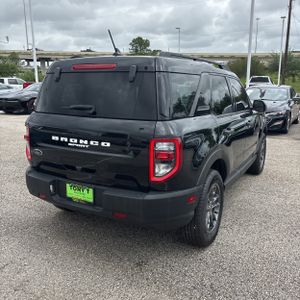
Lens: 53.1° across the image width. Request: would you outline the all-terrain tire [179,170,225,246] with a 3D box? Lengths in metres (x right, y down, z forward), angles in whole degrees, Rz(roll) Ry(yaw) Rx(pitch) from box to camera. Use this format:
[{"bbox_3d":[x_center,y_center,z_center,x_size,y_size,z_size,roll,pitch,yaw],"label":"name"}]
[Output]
[{"bbox_3d":[0.509,0.521,2.836,0.230,0.725,0.725,7,14,28],"label":"all-terrain tire"}]

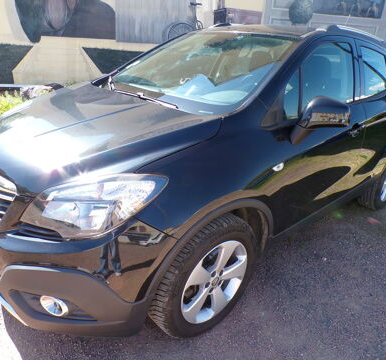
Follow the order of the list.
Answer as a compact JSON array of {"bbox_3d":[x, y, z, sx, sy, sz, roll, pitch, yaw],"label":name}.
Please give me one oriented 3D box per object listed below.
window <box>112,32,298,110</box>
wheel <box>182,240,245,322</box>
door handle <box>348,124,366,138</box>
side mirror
[{"bbox_3d":[0.007,-0.804,2.228,0.920,0.160,1.280,-40,44,-24],"label":"window"},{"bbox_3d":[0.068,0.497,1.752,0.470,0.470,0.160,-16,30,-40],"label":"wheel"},{"bbox_3d":[1.114,-0.340,2.277,0.220,0.055,0.055,-16,30,-40],"label":"door handle"},{"bbox_3d":[0.640,-0.318,1.740,0.230,0.240,0.235,-16,30,-40],"label":"side mirror"}]

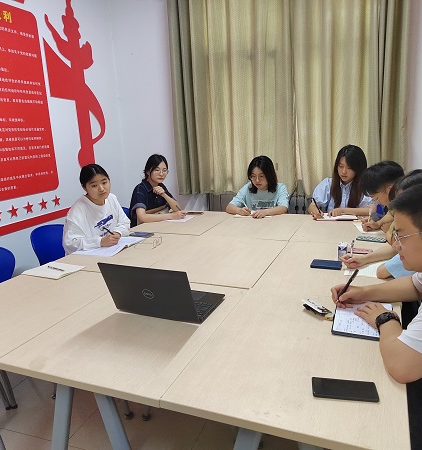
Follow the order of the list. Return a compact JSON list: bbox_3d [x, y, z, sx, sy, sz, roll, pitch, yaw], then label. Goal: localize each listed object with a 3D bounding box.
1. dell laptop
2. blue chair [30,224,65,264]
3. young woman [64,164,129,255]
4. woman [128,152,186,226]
[{"bbox_3d":[-0.181,0.225,1.578,0.366,0.230,0.315,3,14,24],"label":"dell laptop"},{"bbox_3d":[-1.027,0.413,2.943,0.550,0.830,0.490,3,15,26],"label":"blue chair"},{"bbox_3d":[-0.780,0.219,2.813,0.680,1.240,0.580,7,16,37],"label":"young woman"},{"bbox_3d":[-0.494,0.054,3.441,0.680,1.250,0.580,7,16,37],"label":"woman"}]

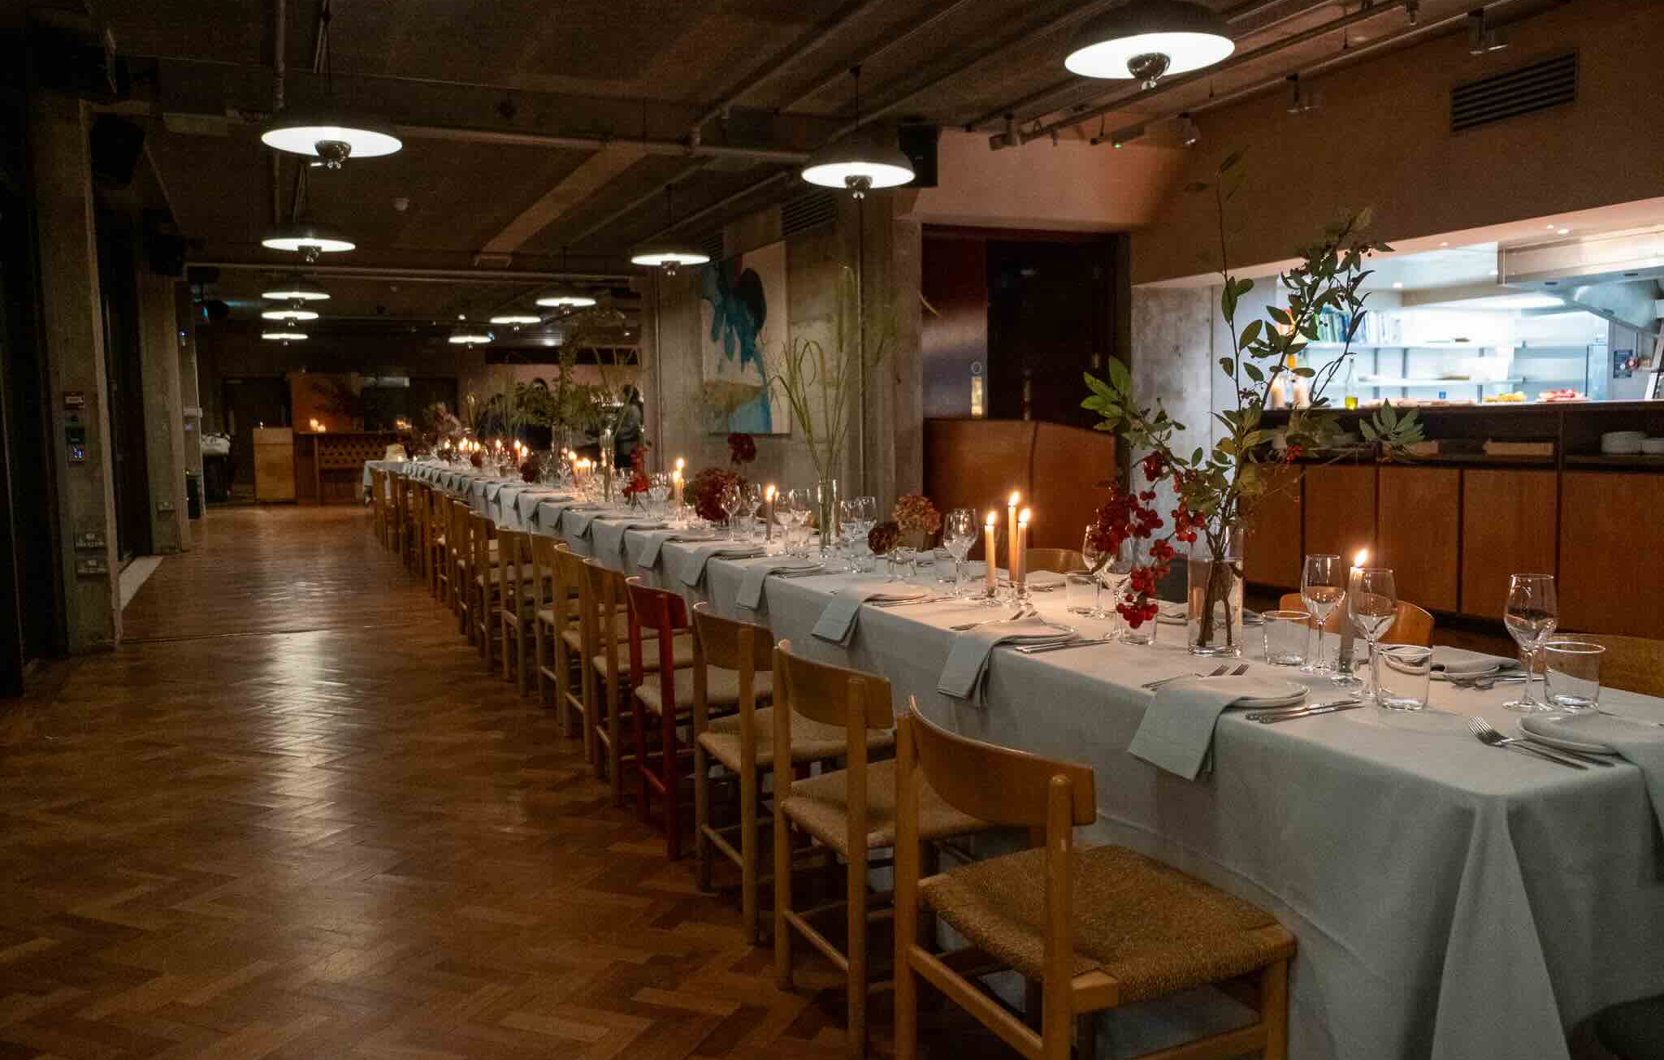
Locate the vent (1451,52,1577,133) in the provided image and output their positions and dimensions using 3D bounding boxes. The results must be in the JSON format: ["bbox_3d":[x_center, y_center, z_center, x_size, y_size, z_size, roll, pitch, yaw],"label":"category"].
[{"bbox_3d":[3.588,-2.292,6.582,0.040,0.220,0.710,-3,6,-24],"label":"vent"}]

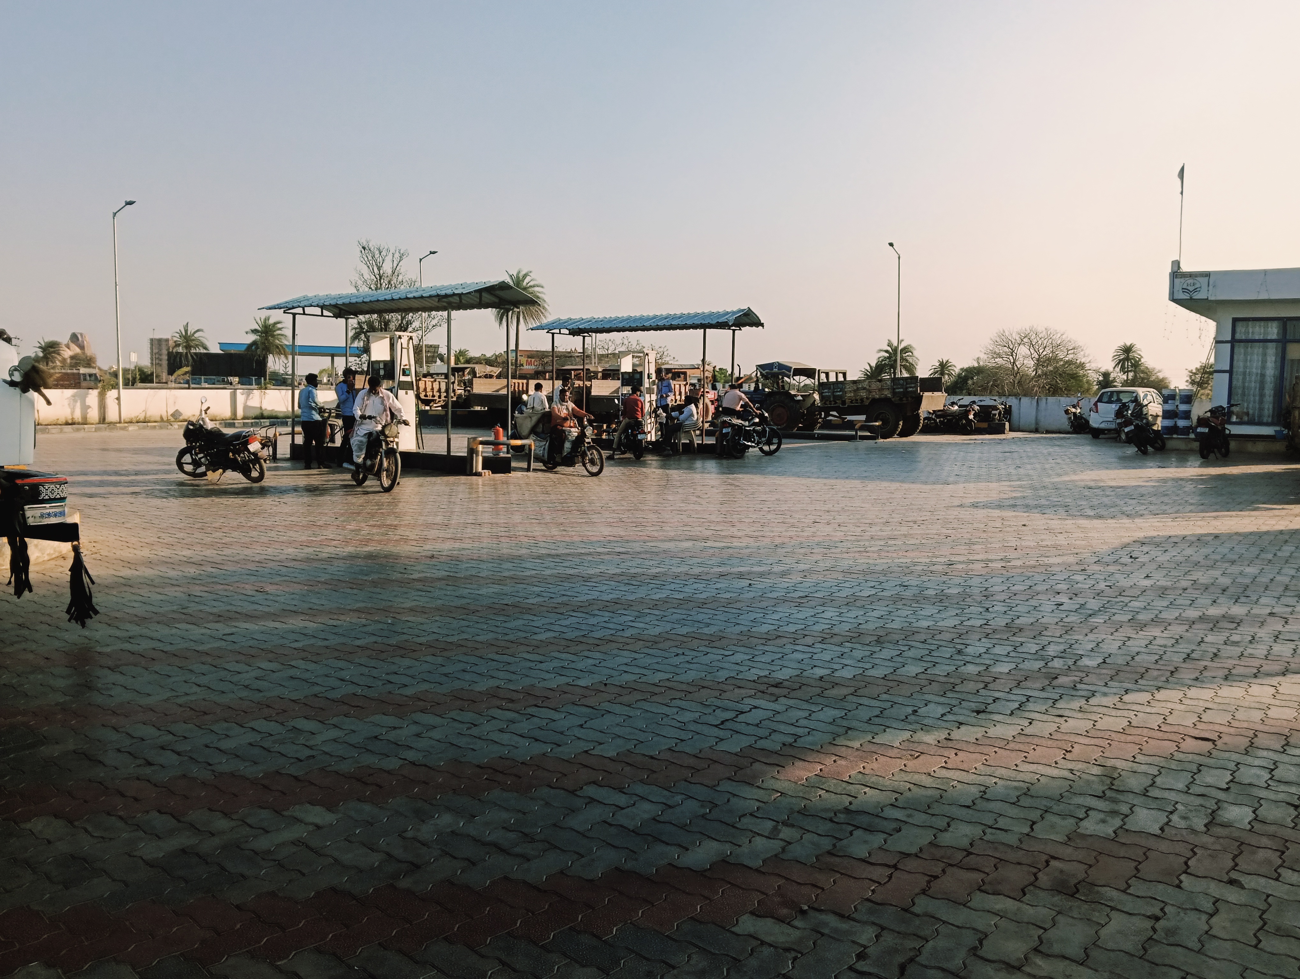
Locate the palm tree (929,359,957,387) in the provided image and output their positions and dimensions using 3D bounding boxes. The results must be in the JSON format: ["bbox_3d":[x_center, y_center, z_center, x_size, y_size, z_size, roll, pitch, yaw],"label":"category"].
[{"bbox_3d":[38.654,-14.483,134.203,3.645,5.487,3.645,0,6,0],"label":"palm tree"}]

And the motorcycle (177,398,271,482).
[{"bbox_3d":[-6.735,-0.726,15.960,1.950,1.200,0.750,3,6,24],"label":"motorcycle"}]

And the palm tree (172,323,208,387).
[{"bbox_3d":[-41.634,-11.410,92.000,3.400,7.400,3.400,0,5,0],"label":"palm tree"}]

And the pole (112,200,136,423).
[{"bbox_3d":[-17.539,-5.826,33.792,1.350,7.400,0.250,4,7,35],"label":"pole"}]

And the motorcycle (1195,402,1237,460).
[{"bbox_3d":[12.147,-1.218,21.826,2.000,1.090,0.750,-5,4,-43],"label":"motorcycle"}]

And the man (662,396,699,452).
[{"bbox_3d":[0.665,-1.385,21.800,0.780,1.240,0.520,0,5,0],"label":"man"}]

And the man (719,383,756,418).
[{"bbox_3d":[1.791,-1.422,20.700,0.580,1.480,0.750,5,7,40],"label":"man"}]

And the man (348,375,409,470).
[{"bbox_3d":[-4.015,-0.970,14.980,0.680,1.400,0.750,-4,7,-35],"label":"man"}]

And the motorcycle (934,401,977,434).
[{"bbox_3d":[9.707,-2.307,32.730,1.950,1.100,0.750,5,7,38],"label":"motorcycle"}]

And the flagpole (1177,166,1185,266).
[{"bbox_3d":[11.608,-5.946,22.306,0.160,2.350,0.080,0,5,0],"label":"flagpole"}]

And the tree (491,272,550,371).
[{"bbox_3d":[-8.841,-10.241,69.331,3.990,9.388,3.990,0,6,0],"label":"tree"}]

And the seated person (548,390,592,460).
[{"bbox_3d":[-1.415,-1.102,17.528,0.620,1.230,0.680,-4,7,-35],"label":"seated person"}]

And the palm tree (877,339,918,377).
[{"bbox_3d":[20.642,-9.737,84.442,3.400,5.600,3.400,0,6,0],"label":"palm tree"}]

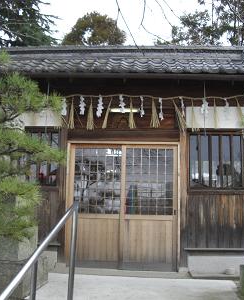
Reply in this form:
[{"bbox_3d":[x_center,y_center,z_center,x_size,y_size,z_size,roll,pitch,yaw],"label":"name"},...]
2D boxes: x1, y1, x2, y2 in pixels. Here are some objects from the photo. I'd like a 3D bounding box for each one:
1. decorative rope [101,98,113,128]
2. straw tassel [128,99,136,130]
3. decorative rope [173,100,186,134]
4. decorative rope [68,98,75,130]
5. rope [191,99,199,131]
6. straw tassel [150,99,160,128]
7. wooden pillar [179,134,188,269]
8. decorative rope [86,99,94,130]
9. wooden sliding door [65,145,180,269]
[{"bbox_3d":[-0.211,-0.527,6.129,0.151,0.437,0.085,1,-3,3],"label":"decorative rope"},{"bbox_3d":[0.150,-0.526,6.113,0.114,0.436,0.090,1,-3,3],"label":"straw tassel"},{"bbox_3d":[0.856,-0.485,6.337,0.199,0.507,0.100,1,-8,2],"label":"decorative rope"},{"bbox_3d":[-0.719,-0.518,6.151,0.095,0.446,0.090,1,-3,3],"label":"decorative rope"},{"bbox_3d":[1.037,-0.490,6.072,0.114,0.483,0.090,1,-3,3],"label":"rope"},{"bbox_3d":[0.498,-0.543,6.359,0.148,0.456,0.090,1,-8,2],"label":"straw tassel"},{"bbox_3d":[0.922,0.746,6.410,0.134,2.065,0.130,1,-8,2],"label":"wooden pillar"},{"bbox_3d":[-0.452,-0.510,6.139,0.115,0.460,0.090,1,-3,3],"label":"decorative rope"},{"bbox_3d":[0.012,0.850,6.400,1.670,1.900,0.100,1,-3,3],"label":"wooden sliding door"}]

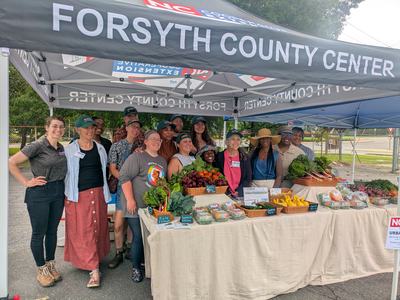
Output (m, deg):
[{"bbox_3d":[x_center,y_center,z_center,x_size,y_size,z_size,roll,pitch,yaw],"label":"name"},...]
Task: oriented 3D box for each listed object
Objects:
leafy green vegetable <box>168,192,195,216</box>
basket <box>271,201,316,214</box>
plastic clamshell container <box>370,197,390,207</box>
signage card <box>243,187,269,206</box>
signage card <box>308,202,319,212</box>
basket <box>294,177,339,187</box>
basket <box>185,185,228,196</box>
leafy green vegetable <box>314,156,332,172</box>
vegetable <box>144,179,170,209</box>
[{"bbox_3d":[-0.173,0.509,2.690,0.220,0.200,0.200,0,1,-20],"label":"leafy green vegetable"},{"bbox_3d":[0.924,0.580,2.940,0.410,0.085,0.280,0,1,-20],"label":"basket"},{"bbox_3d":[2.050,0.580,3.280,0.160,0.085,0.140,0,1,-20],"label":"plastic clamshell container"},{"bbox_3d":[0.563,0.475,2.880,0.270,0.210,0.020,0,1,-8],"label":"signage card"},{"bbox_3d":[1.145,0.582,2.910,0.105,0.080,0.025,0,1,-14],"label":"signage card"},{"bbox_3d":[1.395,0.386,3.490,0.420,0.090,0.300,0,1,-8],"label":"basket"},{"bbox_3d":[0.030,0.389,2.910,0.430,0.090,0.290,0,1,-19],"label":"basket"},{"bbox_3d":[1.517,0.178,3.570,0.200,0.180,0.200,0,1,-15],"label":"leafy green vegetable"},{"bbox_3d":[-0.405,0.414,2.750,0.230,0.260,0.220,0,1,-20],"label":"vegetable"}]

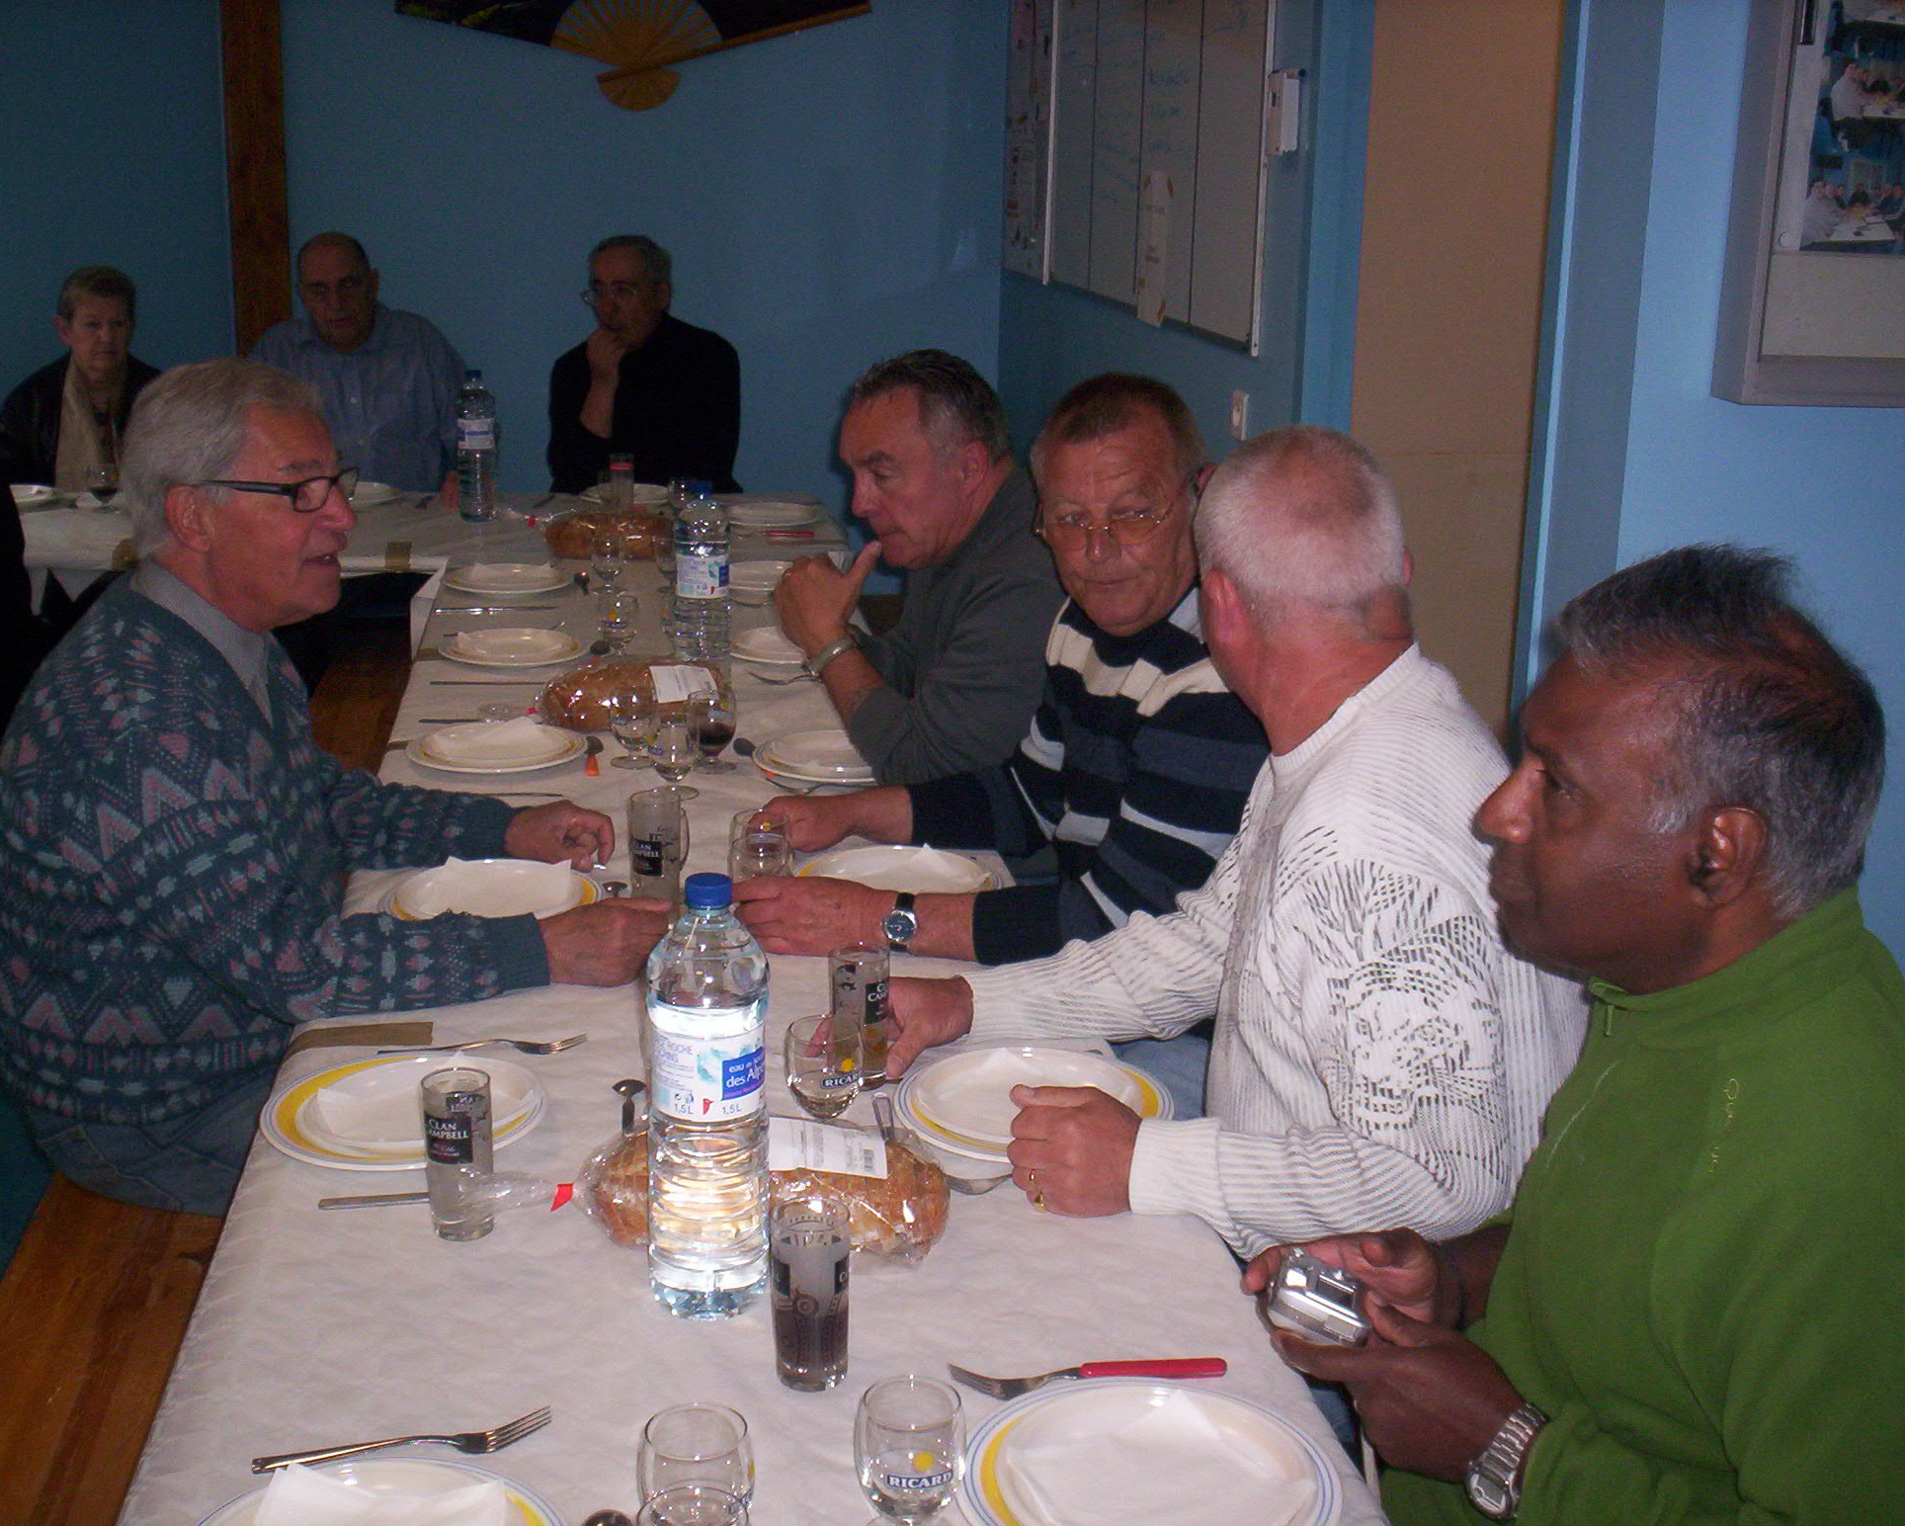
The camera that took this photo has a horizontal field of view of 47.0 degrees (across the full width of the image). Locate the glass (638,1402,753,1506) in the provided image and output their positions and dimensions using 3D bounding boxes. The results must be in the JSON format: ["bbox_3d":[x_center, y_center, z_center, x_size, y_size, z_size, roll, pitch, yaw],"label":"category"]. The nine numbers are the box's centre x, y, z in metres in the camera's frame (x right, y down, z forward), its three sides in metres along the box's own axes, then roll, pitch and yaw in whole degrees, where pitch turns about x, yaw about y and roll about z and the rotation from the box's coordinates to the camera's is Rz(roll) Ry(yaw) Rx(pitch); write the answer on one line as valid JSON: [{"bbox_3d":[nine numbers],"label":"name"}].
[{"bbox_3d":[-0.149,0.438,1.288,0.068,0.103,0.068,-2,16,-9],"label":"glass"}]

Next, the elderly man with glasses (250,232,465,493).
[{"bbox_3d":[-1.474,-0.620,5.424,0.560,1.330,0.750,-2,16,-8],"label":"elderly man with glasses"}]

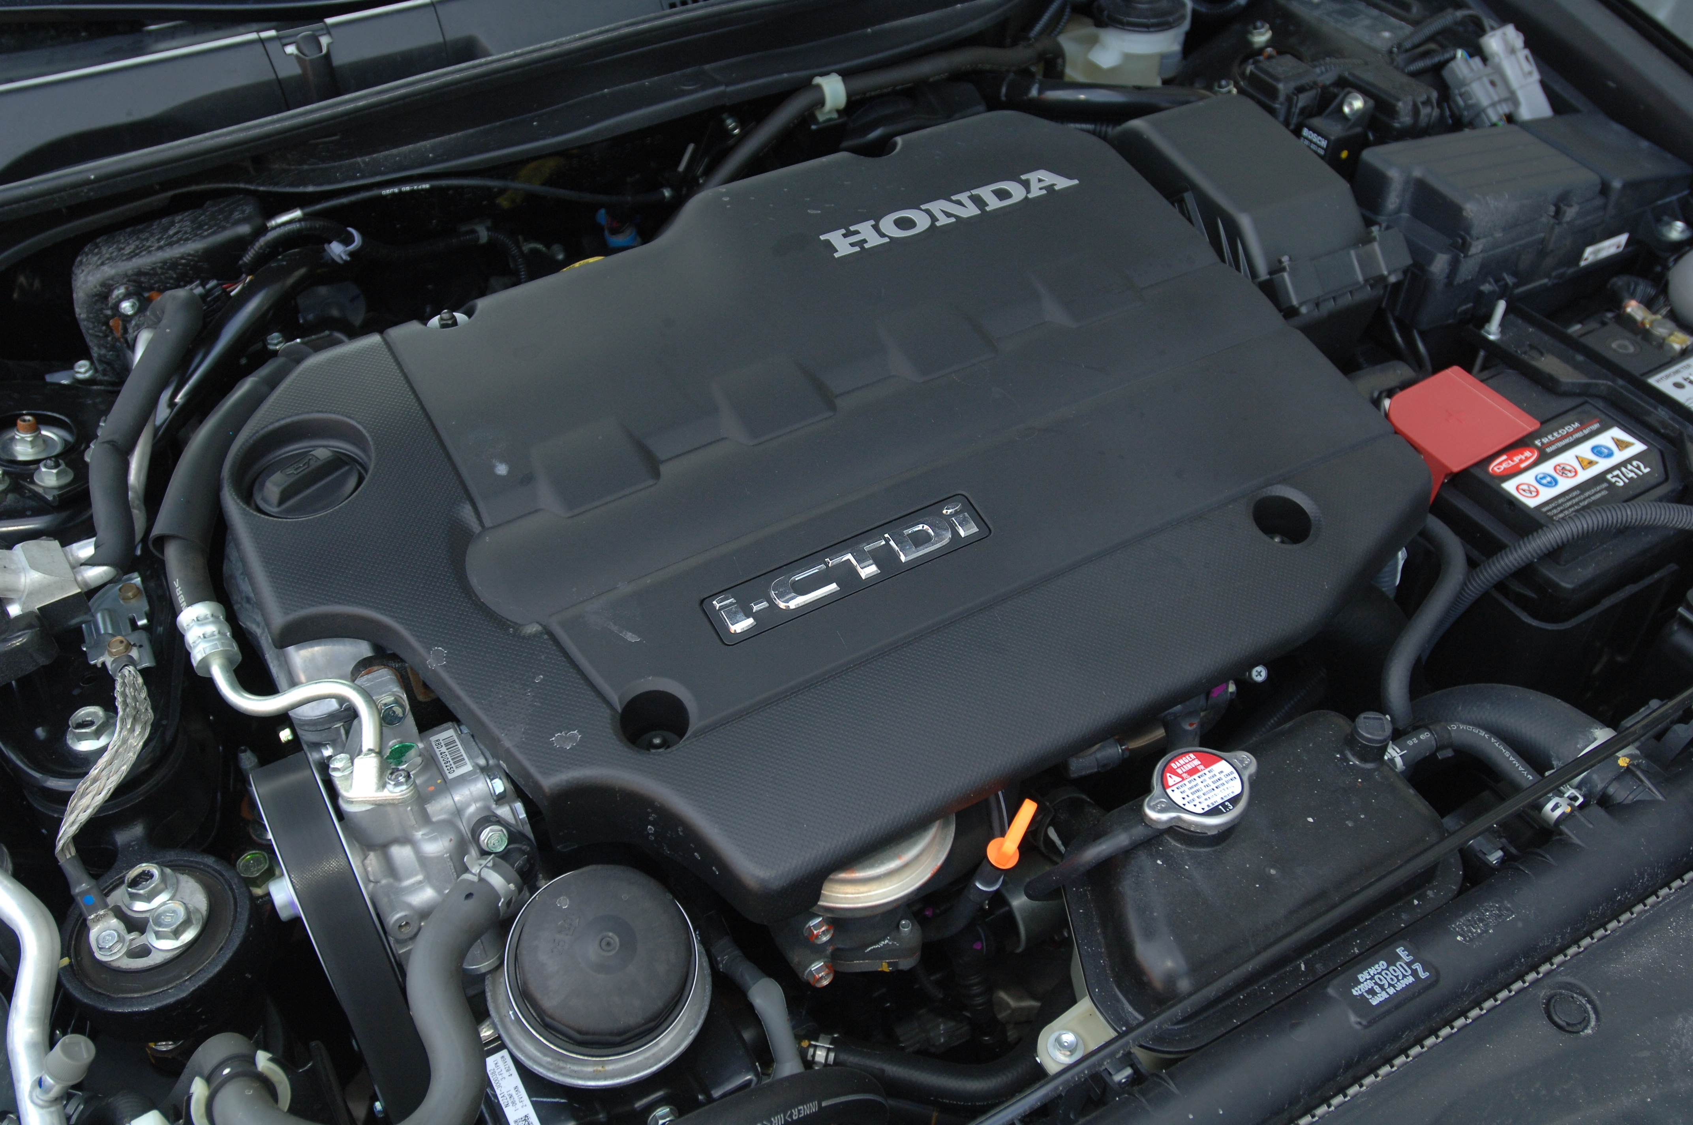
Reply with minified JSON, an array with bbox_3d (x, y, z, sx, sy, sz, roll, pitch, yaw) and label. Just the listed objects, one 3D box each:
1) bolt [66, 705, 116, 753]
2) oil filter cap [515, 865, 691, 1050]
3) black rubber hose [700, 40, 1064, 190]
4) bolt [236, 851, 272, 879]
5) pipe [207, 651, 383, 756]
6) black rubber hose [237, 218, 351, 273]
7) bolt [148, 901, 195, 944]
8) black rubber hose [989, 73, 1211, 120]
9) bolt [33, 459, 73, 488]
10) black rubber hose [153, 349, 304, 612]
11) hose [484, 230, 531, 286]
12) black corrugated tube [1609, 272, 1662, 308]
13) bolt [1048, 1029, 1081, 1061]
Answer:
[{"bbox_3d":[-0.416,0.093,0.855,0.025,0.015,0.025,-23,48,-20],"label":"bolt"},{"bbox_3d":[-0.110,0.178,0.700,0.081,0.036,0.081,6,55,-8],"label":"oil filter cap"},{"bbox_3d":[0.041,-0.410,1.389,0.405,0.080,0.040,-23,49,-23],"label":"black rubber hose"},{"bbox_3d":[-0.321,0.164,0.840,0.018,0.013,0.018,-23,48,-20],"label":"bolt"},{"bbox_3d":[-0.305,0.079,0.860,0.074,0.046,0.084,-23,48,-20],"label":"pipe"},{"bbox_3d":[-0.422,-0.241,1.185,0.100,0.040,0.028,-23,49,-23],"label":"black rubber hose"},{"bbox_3d":[-0.332,0.179,0.765,0.025,0.015,0.025,-23,48,-20],"label":"bolt"},{"bbox_3d":[0.234,-0.428,1.438,0.211,0.034,0.034,2,44,1],"label":"black rubber hose"},{"bbox_3d":[-0.519,-0.059,1.014,0.024,0.015,0.024,-23,49,-23],"label":"bolt"},{"bbox_3d":[-0.398,-0.059,1.010,0.055,0.042,0.259,0,44,-2],"label":"black rubber hose"},{"bbox_3d":[-0.272,-0.247,1.251,0.033,0.045,0.040,-23,49,-23],"label":"hose"},{"bbox_3d":[0.514,-0.177,1.010,0.036,0.024,0.030,-23,48,-20],"label":"black corrugated tube"},{"bbox_3d":[0.106,0.235,0.755,0.017,0.010,0.017,-1,45,1],"label":"bolt"}]

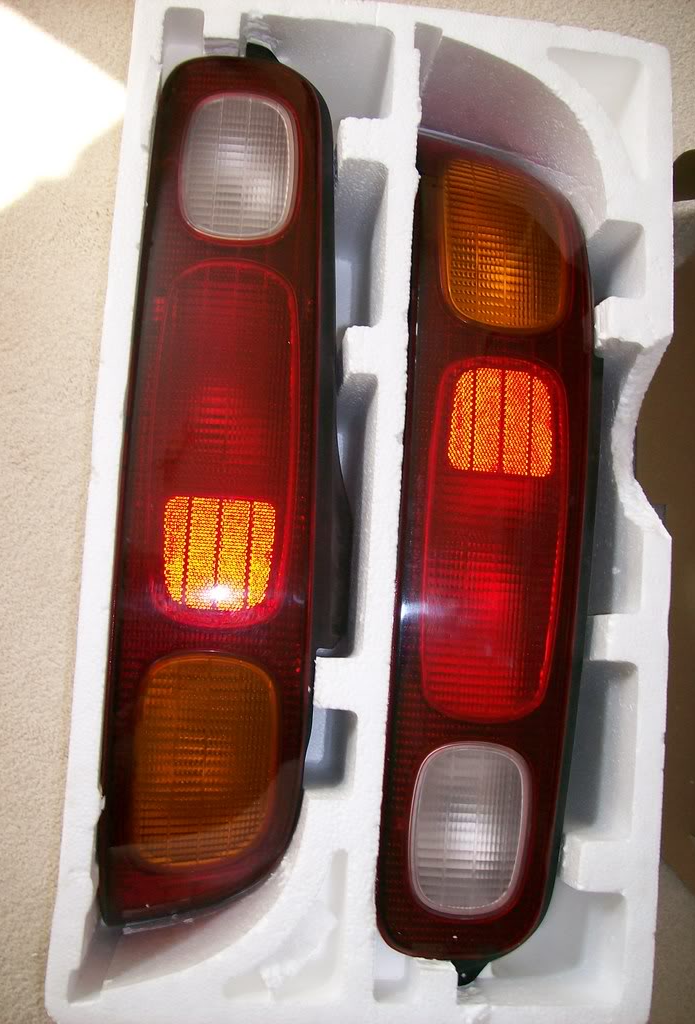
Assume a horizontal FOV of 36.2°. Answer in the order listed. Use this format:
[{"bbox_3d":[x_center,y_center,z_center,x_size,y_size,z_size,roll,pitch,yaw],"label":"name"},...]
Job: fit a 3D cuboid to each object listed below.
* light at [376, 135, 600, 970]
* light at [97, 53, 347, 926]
[{"bbox_3d":[0.093,0.001,0.704,0.127,0.105,0.539,4,83,-3],"label":"light"},{"bbox_3d":[-0.073,-0.014,0.697,0.131,0.105,0.544,4,83,-3],"label":"light"}]

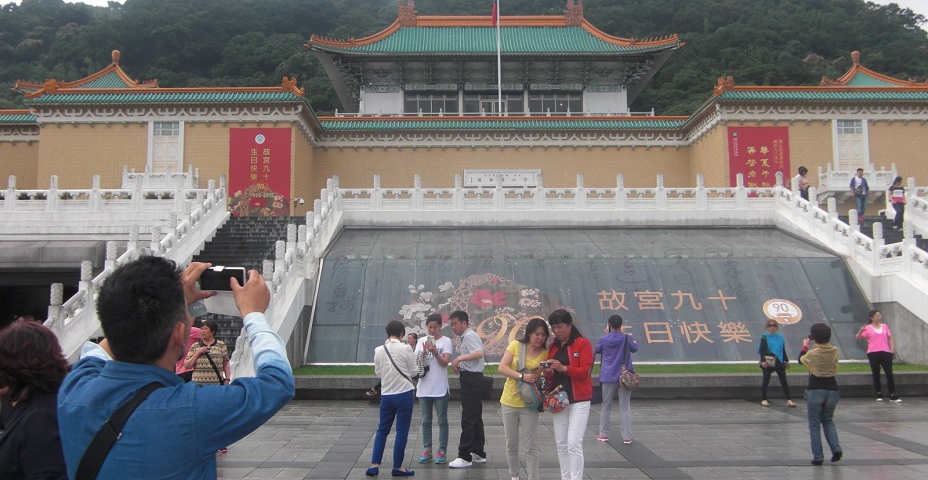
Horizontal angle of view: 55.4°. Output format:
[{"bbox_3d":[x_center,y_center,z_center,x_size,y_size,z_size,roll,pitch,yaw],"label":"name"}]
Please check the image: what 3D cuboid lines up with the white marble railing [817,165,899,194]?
[{"bbox_3d":[23.517,-3.615,53.017,4.050,1.600,1.600,0,-5,-1],"label":"white marble railing"}]

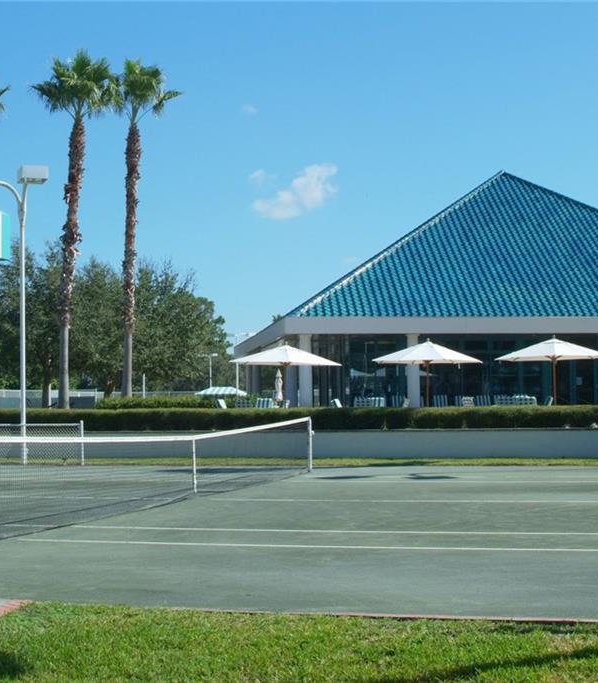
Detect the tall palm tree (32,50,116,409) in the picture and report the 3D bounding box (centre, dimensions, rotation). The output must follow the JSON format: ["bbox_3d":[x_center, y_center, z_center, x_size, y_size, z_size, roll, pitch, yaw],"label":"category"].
[{"bbox_3d":[-8.515,-3.951,45.296,3.164,14.379,3.164,0,-3,-11],"label":"tall palm tree"}]

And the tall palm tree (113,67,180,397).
[{"bbox_3d":[-5.855,-3.911,46.794,2.608,14.399,2.608,0,-3,-7],"label":"tall palm tree"}]

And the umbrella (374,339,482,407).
[{"bbox_3d":[3.743,1.204,34.584,3.200,2.587,3.200,-1,-3,6],"label":"umbrella"}]

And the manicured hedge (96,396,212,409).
[{"bbox_3d":[-4.738,2.328,38.934,3.976,1.038,1.000,-2,-3,15],"label":"manicured hedge"}]

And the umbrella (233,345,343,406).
[{"bbox_3d":[-0.380,1.307,34.982,3.250,2.529,3.250,-1,-3,-1],"label":"umbrella"}]

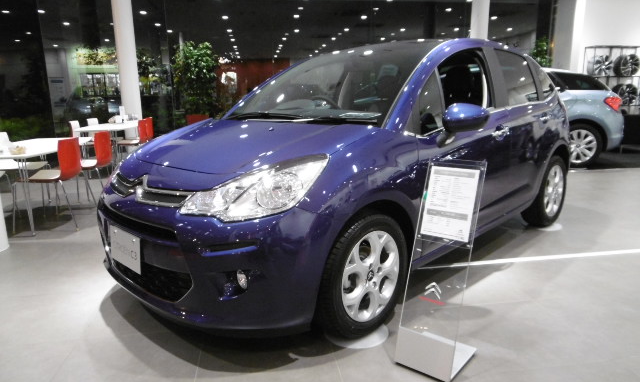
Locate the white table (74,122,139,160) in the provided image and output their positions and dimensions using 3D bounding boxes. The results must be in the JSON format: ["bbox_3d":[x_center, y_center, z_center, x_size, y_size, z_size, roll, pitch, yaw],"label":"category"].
[{"bbox_3d":[-3.057,-0.624,6.691,0.740,0.720,1.700,-2,12,-5],"label":"white table"}]

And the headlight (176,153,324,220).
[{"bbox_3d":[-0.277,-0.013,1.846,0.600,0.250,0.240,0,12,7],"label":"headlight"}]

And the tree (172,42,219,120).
[{"bbox_3d":[-2.615,-1.968,9.486,0.980,2.340,0.950,-4,12,-14],"label":"tree"}]

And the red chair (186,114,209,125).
[{"bbox_3d":[-2.312,-1.050,8.463,0.450,0.790,0.500,-1,12,0],"label":"red chair"}]

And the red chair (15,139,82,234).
[{"bbox_3d":[-2.502,-0.077,4.181,0.560,0.800,0.510,-2,12,-6],"label":"red chair"}]

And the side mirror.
[{"bbox_3d":[0.745,-0.347,2.324,0.170,0.215,0.235,-13,16,-43],"label":"side mirror"}]

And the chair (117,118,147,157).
[{"bbox_3d":[-3.108,-0.764,7.539,0.550,0.800,0.500,-2,12,-2],"label":"chair"}]

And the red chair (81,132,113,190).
[{"bbox_3d":[-2.626,-0.250,5.023,0.550,0.800,0.500,-2,12,-3],"label":"red chair"}]

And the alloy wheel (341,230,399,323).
[{"bbox_3d":[0.197,0.386,2.099,0.160,0.432,0.432,11,17,42],"label":"alloy wheel"}]

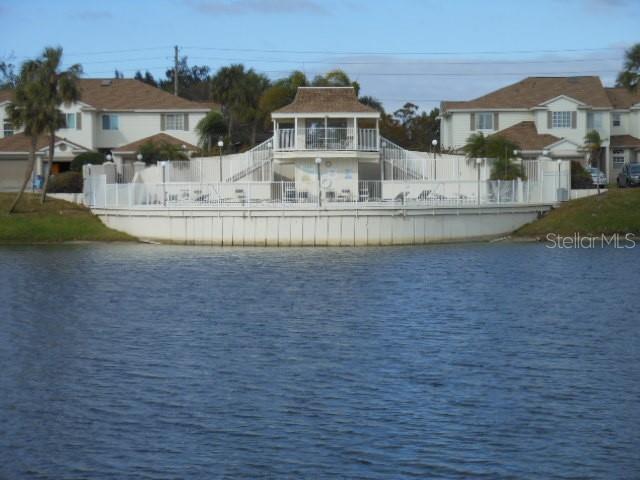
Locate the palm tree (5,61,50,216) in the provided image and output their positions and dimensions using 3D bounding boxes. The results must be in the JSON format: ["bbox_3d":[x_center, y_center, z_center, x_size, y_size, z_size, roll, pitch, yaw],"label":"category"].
[{"bbox_3d":[-16.605,-5.855,91.000,2.500,8.599,2.500,0,2,0],"label":"palm tree"}]

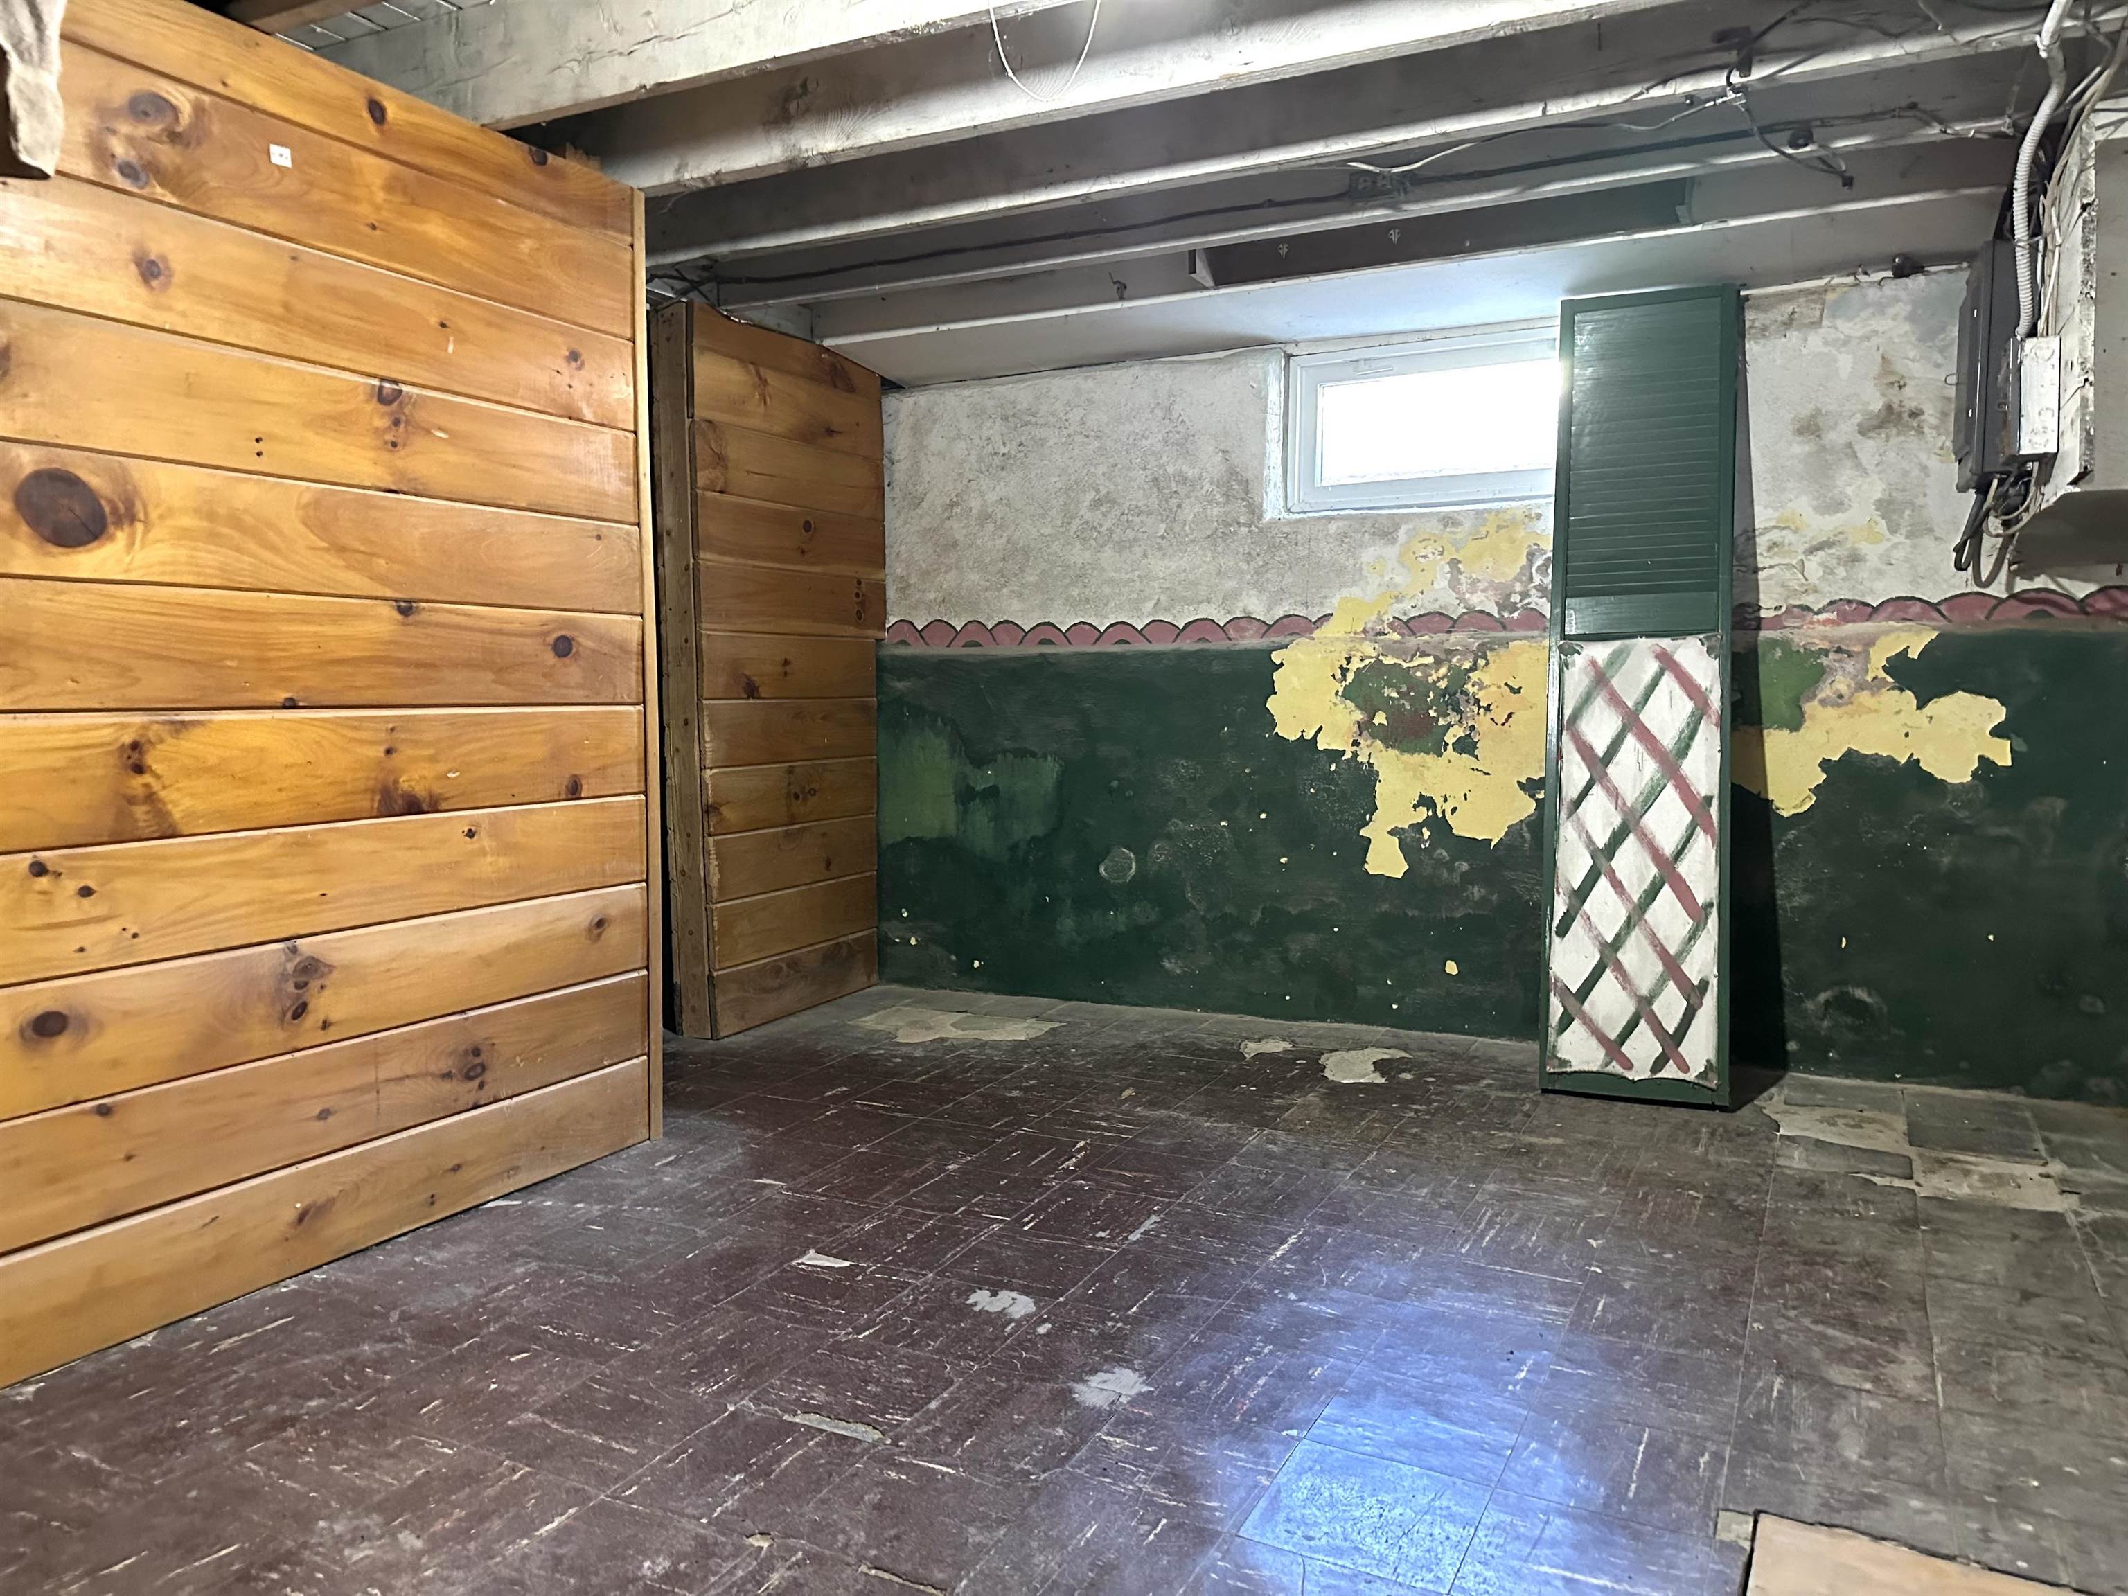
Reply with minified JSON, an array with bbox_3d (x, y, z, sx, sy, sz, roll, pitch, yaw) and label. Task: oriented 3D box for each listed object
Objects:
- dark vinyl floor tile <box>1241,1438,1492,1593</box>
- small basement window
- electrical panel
[{"bbox_3d":[0.342,0.800,1.655,0.229,0.004,0.229,2,5,27],"label":"dark vinyl floor tile"},{"bbox_3d":[0.999,-0.935,3.654,0.900,0.398,0.070,2,5,28],"label":"small basement window"},{"bbox_3d":[1.718,-0.781,2.712,0.100,0.410,0.310,2,5,28],"label":"electrical panel"}]

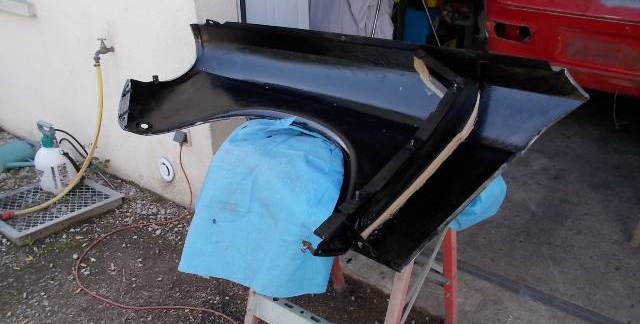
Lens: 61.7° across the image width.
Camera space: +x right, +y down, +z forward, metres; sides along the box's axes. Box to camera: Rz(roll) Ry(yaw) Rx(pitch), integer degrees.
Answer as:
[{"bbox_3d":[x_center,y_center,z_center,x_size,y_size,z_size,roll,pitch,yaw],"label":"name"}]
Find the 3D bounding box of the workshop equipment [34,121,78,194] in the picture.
[{"bbox_3d":[-1.482,-0.048,2.956,0.200,0.405,0.200,-24,35,-38],"label":"workshop equipment"}]

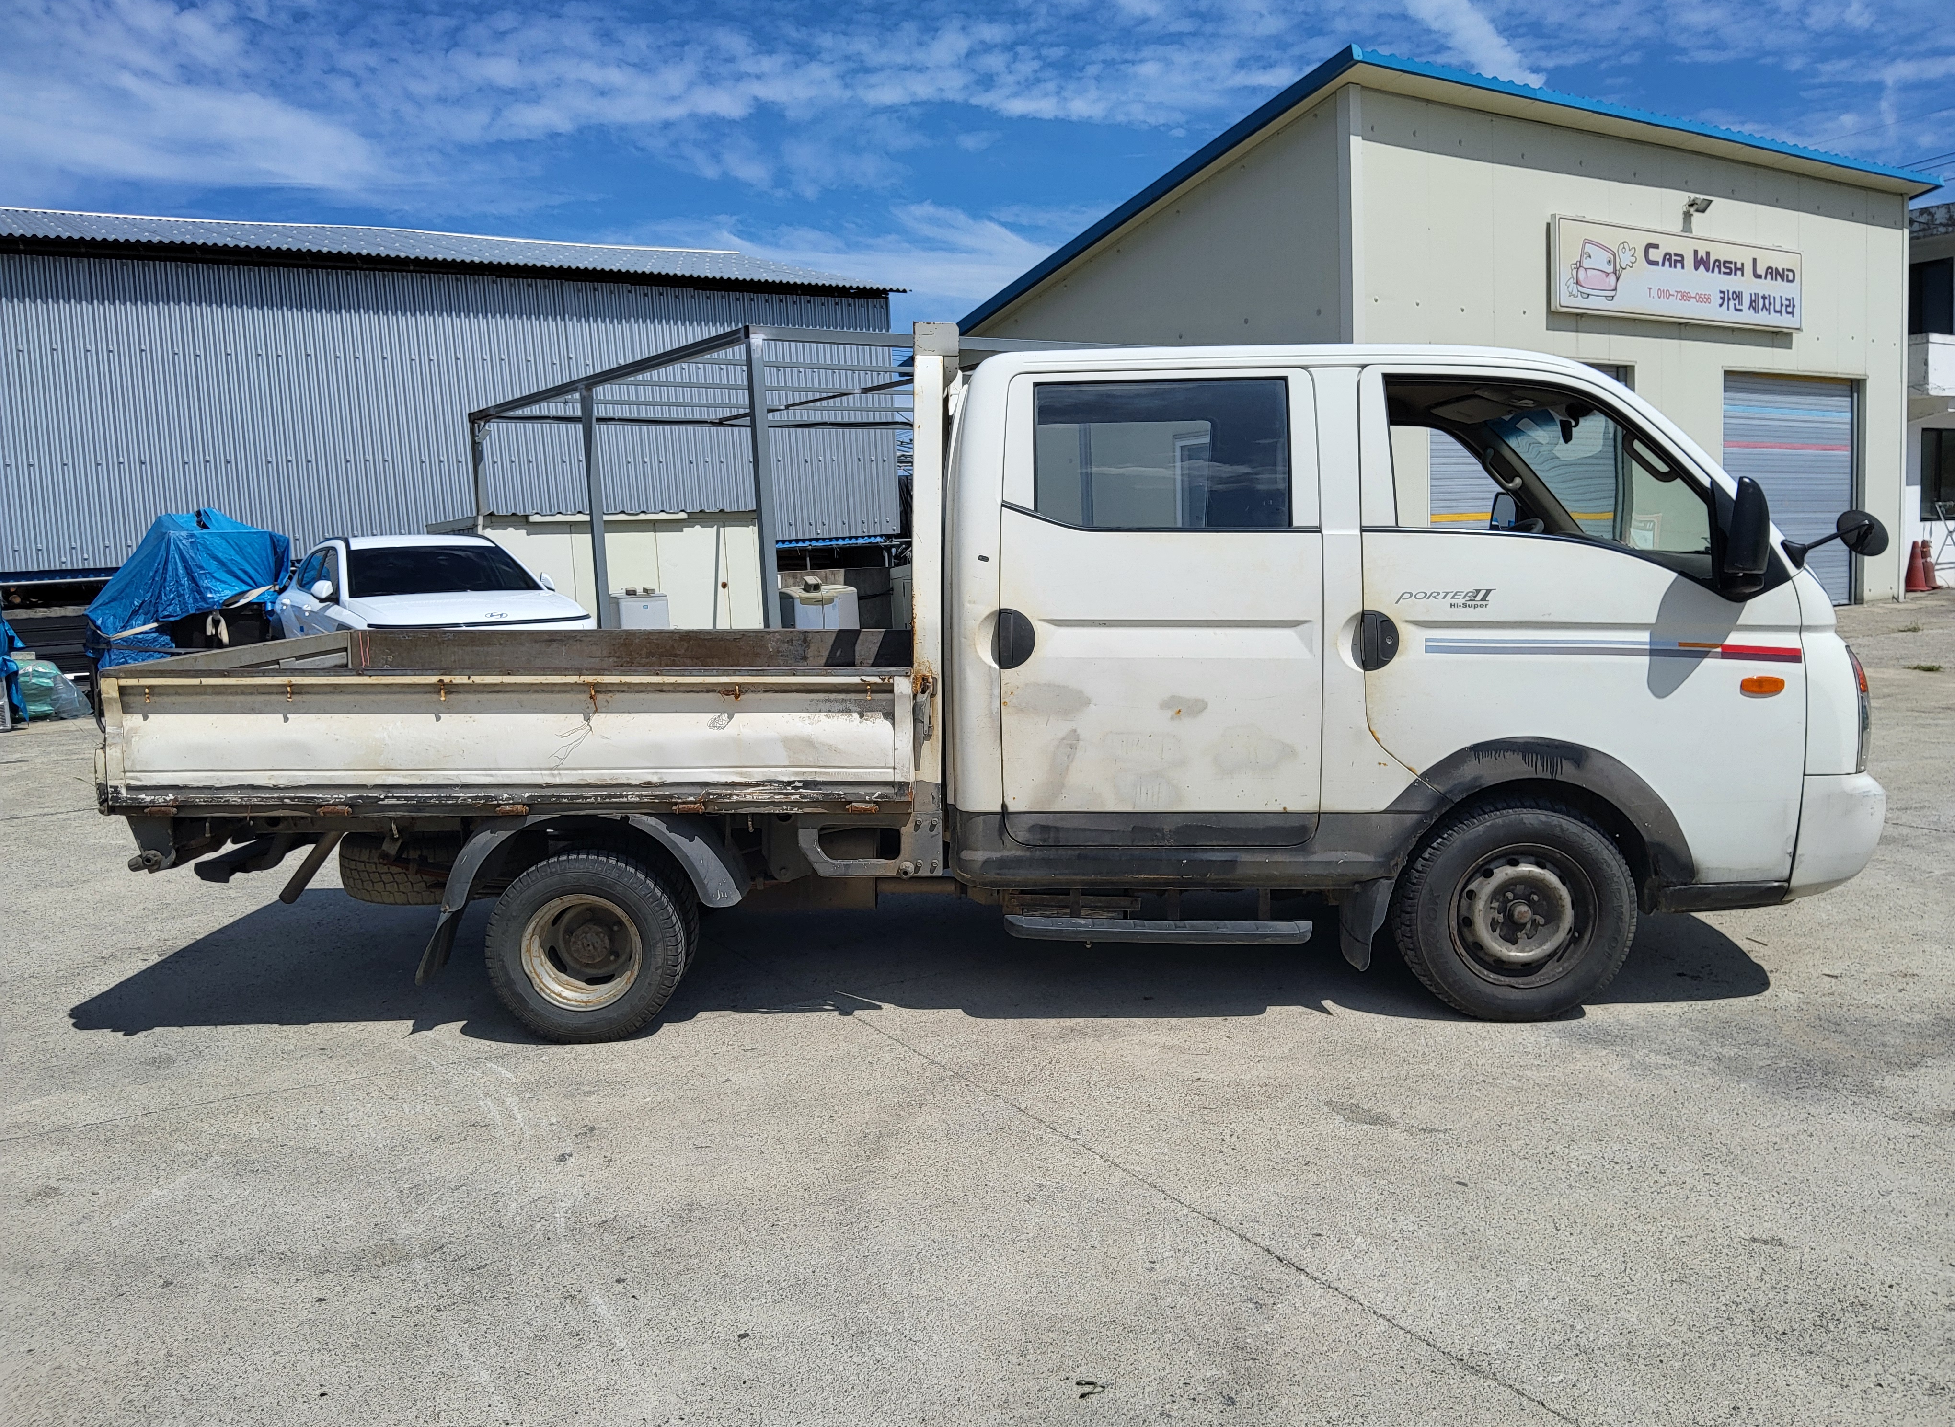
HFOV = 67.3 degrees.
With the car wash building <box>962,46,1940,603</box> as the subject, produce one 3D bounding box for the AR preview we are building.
[{"bbox_3d":[6.200,-4.260,21.100,11.750,5.870,8.700,-7,7,-33],"label":"car wash building"}]

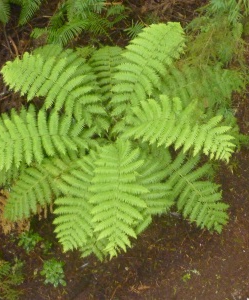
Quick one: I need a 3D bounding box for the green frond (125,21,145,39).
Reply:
[{"bbox_3d":[0.148,-1.773,6.891,0.268,0.120,0.263,-5,70,-3],"label":"green frond"}]

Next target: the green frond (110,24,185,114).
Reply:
[{"bbox_3d":[0.254,-0.836,4.800,0.539,0.220,1.165,20,61,11],"label":"green frond"}]

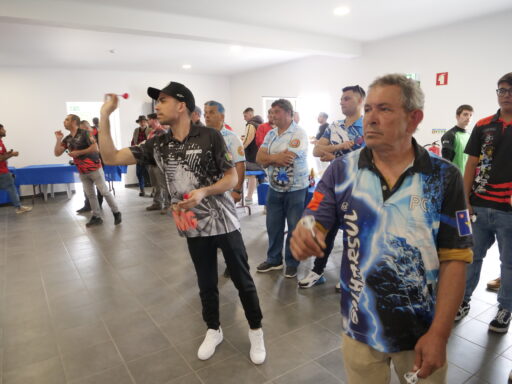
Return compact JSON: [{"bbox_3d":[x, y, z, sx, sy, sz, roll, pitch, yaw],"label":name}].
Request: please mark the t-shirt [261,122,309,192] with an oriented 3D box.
[{"bbox_3d":[0.281,-0.316,3.444,0.330,0.680,0.480,-10,12,-43],"label":"t-shirt"}]

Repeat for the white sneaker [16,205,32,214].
[{"bbox_3d":[-4.360,0.310,6.655,0.105,0.115,0.290,6,12,33],"label":"white sneaker"}]

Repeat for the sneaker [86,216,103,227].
[{"bbox_3d":[-2.557,0.465,5.597,0.285,0.115,0.105,-9,13,-39],"label":"sneaker"}]

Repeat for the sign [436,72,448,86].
[{"bbox_3d":[3.191,-1.927,6.080,0.010,0.200,0.200,-7,11,-34],"label":"sign"}]

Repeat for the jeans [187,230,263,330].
[{"bbox_3d":[-0.207,0.543,2.262,0.460,0.790,0.280,1,9,13],"label":"jeans"}]

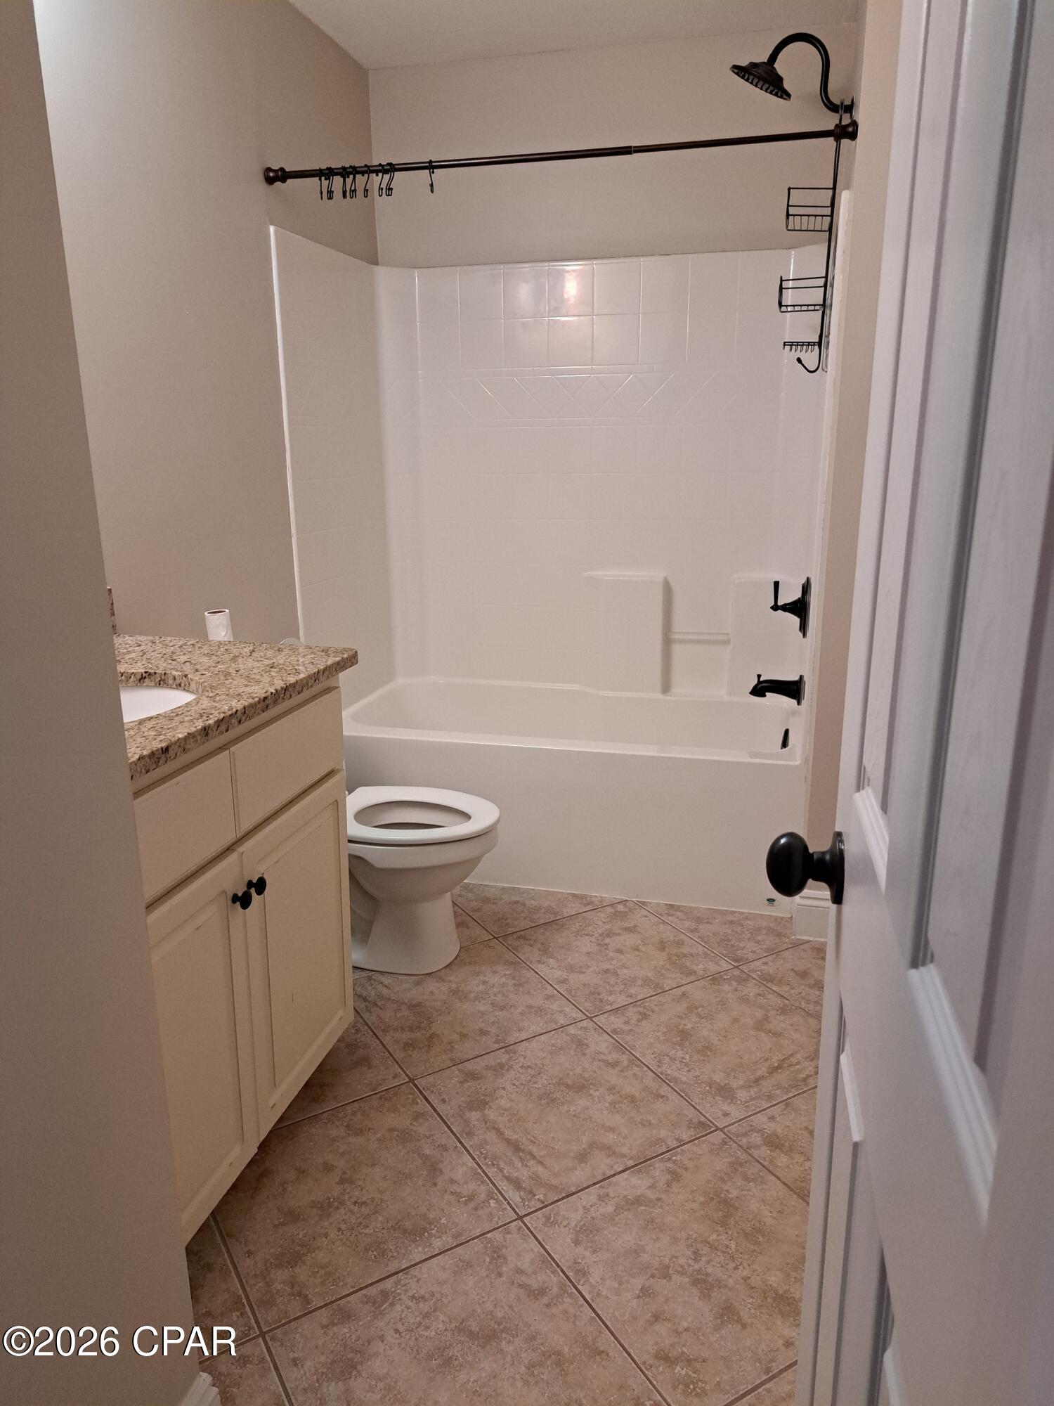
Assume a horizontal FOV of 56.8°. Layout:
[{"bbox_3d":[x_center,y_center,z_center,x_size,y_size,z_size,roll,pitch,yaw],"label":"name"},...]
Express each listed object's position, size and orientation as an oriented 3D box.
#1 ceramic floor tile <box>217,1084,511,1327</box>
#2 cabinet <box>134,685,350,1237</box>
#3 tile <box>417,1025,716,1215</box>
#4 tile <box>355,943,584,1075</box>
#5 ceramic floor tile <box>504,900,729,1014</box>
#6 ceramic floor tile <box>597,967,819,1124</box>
[{"bbox_3d":[-0.324,0.894,1.796,0.455,0.010,0.455,-9,16,-30],"label":"ceramic floor tile"},{"bbox_3d":[-0.749,0.447,1.757,0.553,0.880,0.925,3,15,13],"label":"cabinet"},{"bbox_3d":[0.071,0.835,2.024,0.455,0.010,0.455,-9,16,-30],"label":"tile"},{"bbox_3d":[-0.164,0.739,2.407,0.455,0.010,0.455,-9,16,-30],"label":"tile"},{"bbox_3d":[0.232,0.679,2.635,0.455,0.010,0.455,-9,16,-30],"label":"ceramic floor tile"},{"bbox_3d":[0.467,0.776,2.251,0.455,0.010,0.455,-9,16,-30],"label":"ceramic floor tile"}]

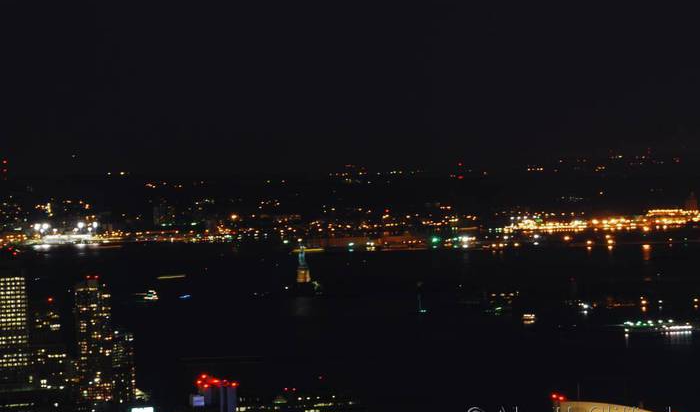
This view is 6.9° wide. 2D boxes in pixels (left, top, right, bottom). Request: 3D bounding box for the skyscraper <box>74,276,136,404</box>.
[{"bbox_3d":[-230.344,127.184,5500.000,50.148,121.531,33.000,-1,1,-20],"label":"skyscraper"}]

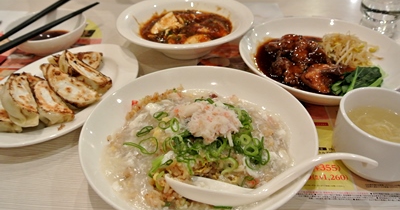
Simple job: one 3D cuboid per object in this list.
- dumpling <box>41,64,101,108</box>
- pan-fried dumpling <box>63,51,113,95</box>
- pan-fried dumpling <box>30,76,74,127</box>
[{"bbox_3d":[-0.144,-0.023,0.330,0.098,0.026,0.036,28,46,31],"label":"dumpling"},{"bbox_3d":[-0.131,-0.039,0.349,0.029,0.029,0.096,-30,47,-33],"label":"pan-fried dumpling"},{"bbox_3d":[-0.154,-0.005,0.309,0.030,0.024,0.088,-28,45,-31],"label":"pan-fried dumpling"}]

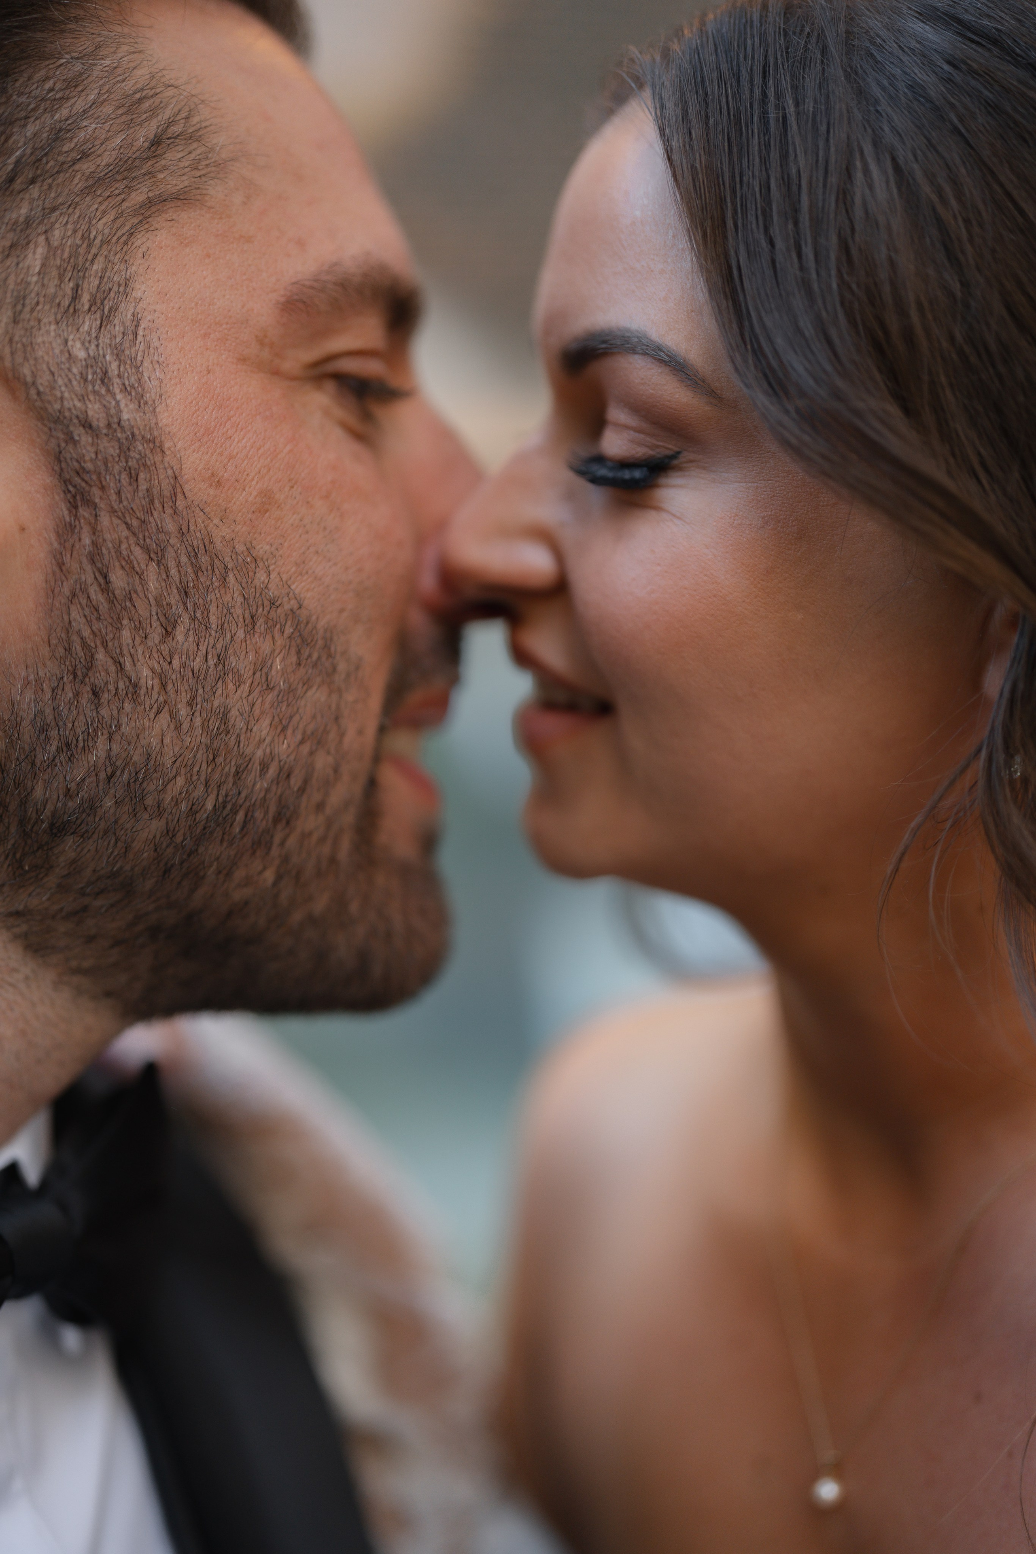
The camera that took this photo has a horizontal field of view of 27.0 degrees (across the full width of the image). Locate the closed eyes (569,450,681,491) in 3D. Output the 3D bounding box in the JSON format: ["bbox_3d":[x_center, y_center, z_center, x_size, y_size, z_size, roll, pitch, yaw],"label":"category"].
[{"bbox_3d":[0.026,-0.075,0.525,0.012,0.011,0.031,6,-2,-34],"label":"closed eyes"}]

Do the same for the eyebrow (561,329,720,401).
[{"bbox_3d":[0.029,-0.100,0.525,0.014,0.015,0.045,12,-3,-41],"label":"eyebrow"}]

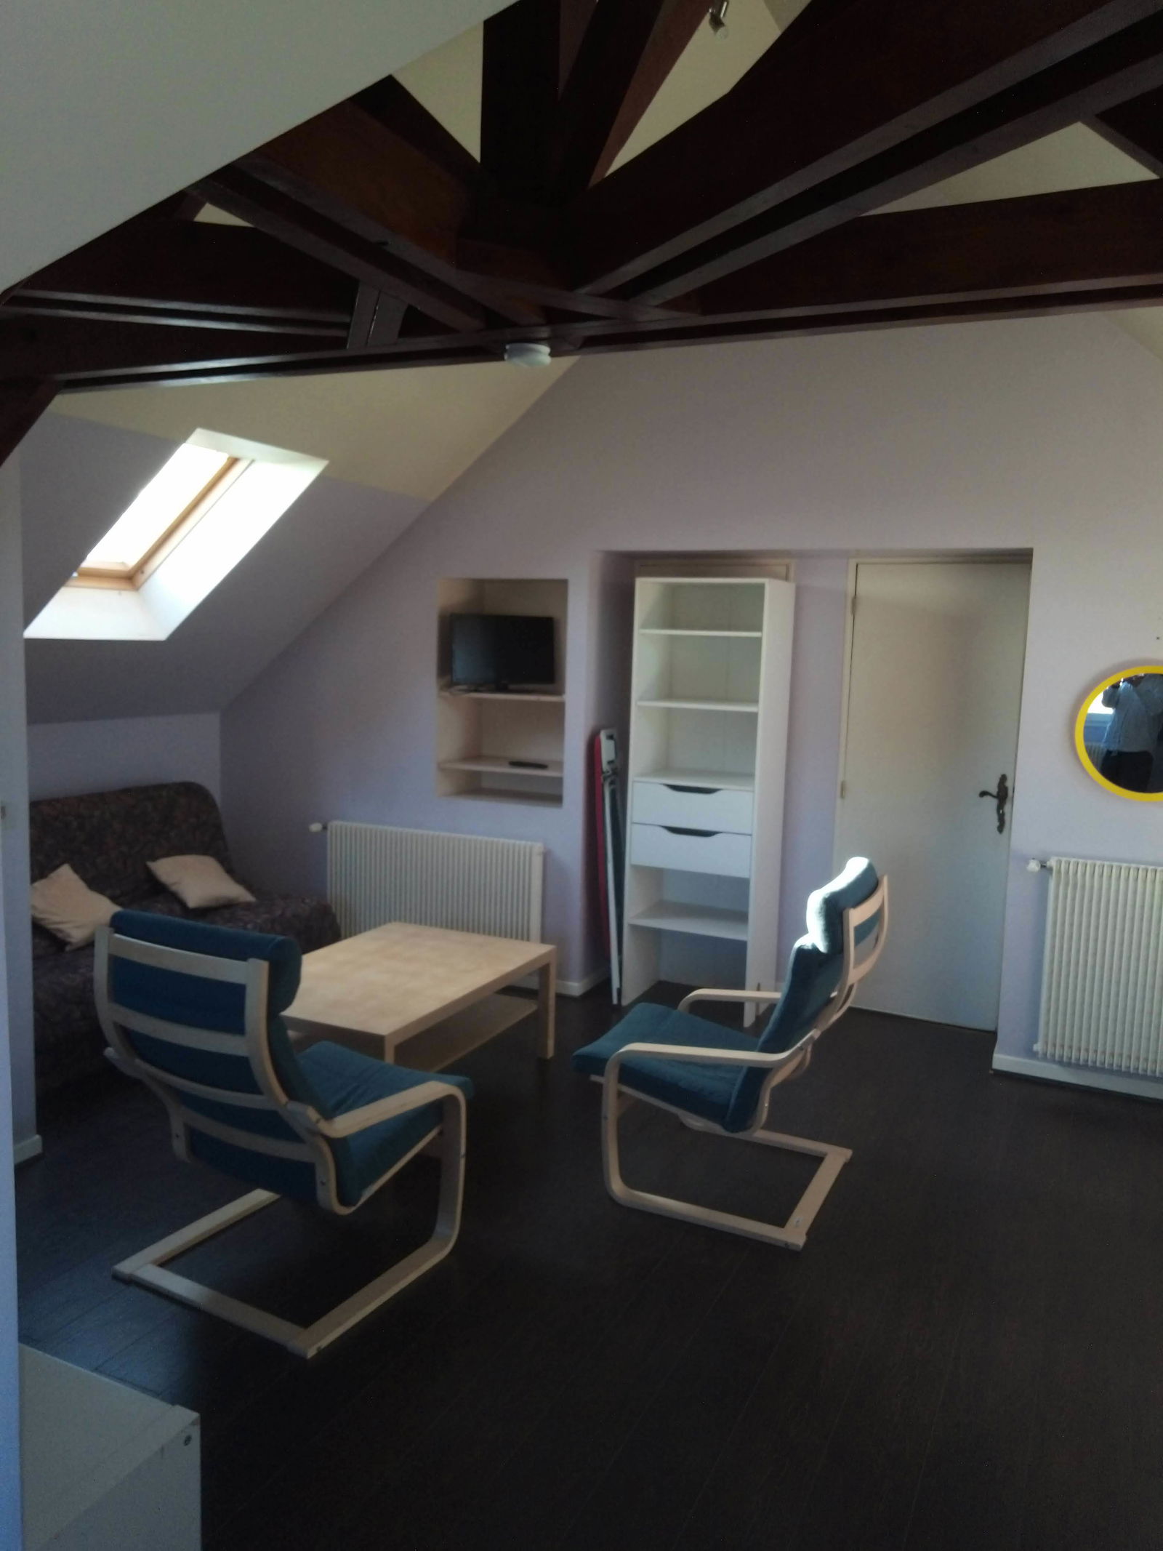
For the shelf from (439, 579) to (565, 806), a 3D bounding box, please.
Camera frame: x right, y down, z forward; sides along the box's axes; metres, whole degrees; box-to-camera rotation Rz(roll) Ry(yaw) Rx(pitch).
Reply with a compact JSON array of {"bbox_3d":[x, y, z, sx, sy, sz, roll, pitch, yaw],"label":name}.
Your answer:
[{"bbox_3d":[-0.290,-0.410,5.984,0.661,1.026,0.410,5,9,24],"label":"shelf"}]

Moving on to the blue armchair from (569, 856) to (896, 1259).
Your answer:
[{"bbox_3d":[0.468,0.783,3.932,0.830,1.020,0.680,5,9,23],"label":"blue armchair"}]

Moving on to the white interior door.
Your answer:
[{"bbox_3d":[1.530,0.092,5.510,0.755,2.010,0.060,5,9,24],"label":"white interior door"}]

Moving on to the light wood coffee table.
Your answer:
[{"bbox_3d":[-0.713,0.942,4.659,0.779,0.447,1.189,5,9,25],"label":"light wood coffee table"}]

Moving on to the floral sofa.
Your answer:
[{"bbox_3d":[-1.917,0.582,5.314,0.930,0.920,1.910,5,9,24],"label":"floral sofa"}]

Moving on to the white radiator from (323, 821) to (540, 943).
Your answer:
[{"bbox_3d":[-0.708,0.564,5.964,1.110,0.590,0.115,5,9,24],"label":"white radiator"}]

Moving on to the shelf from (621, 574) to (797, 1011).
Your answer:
[{"bbox_3d":[0.571,0.095,5.640,0.586,1.921,0.408,5,9,26],"label":"shelf"}]

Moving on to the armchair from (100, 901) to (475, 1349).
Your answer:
[{"bbox_3d":[-0.770,0.827,3.386,0.685,1.020,0.830,6,9,29],"label":"armchair"}]

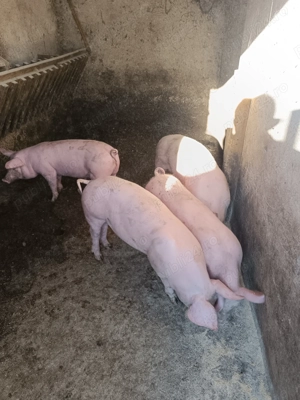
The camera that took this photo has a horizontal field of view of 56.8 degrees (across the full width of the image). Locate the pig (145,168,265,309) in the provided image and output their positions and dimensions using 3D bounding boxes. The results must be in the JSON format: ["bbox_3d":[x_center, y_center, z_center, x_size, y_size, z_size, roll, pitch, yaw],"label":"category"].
[{"bbox_3d":[0.270,0.217,1.892,0.330,0.580,1.100,-17,35,-25],"label":"pig"}]

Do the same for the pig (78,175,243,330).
[{"bbox_3d":[0.000,0.254,1.810,0.360,0.600,1.130,-25,39,-35],"label":"pig"}]

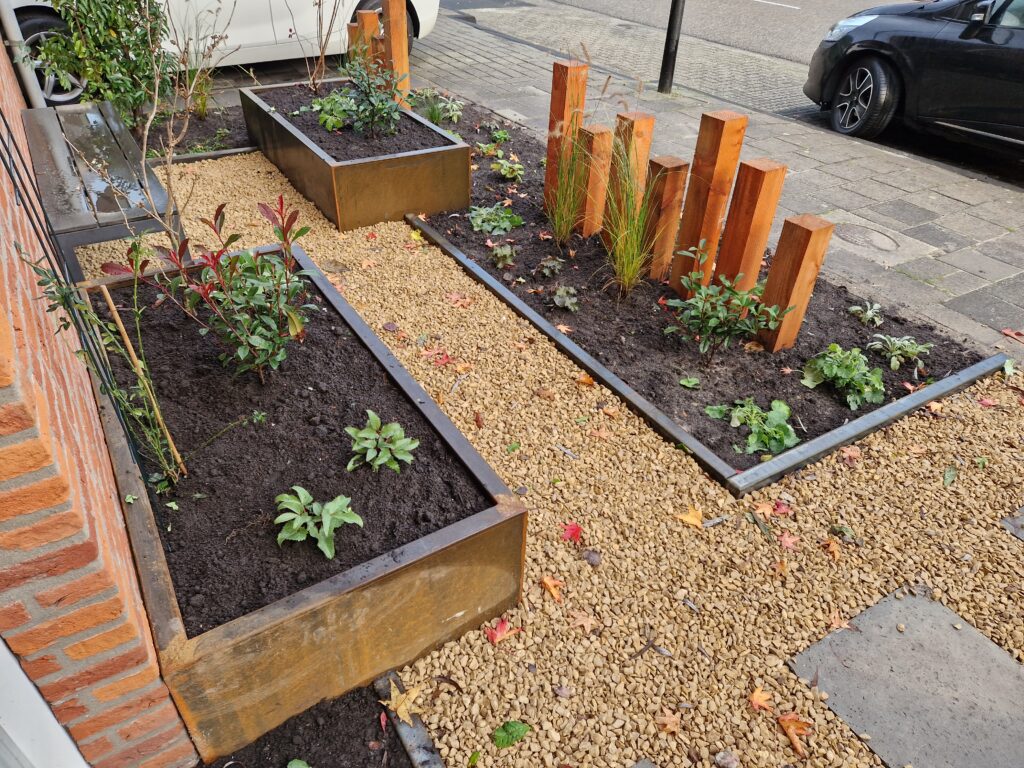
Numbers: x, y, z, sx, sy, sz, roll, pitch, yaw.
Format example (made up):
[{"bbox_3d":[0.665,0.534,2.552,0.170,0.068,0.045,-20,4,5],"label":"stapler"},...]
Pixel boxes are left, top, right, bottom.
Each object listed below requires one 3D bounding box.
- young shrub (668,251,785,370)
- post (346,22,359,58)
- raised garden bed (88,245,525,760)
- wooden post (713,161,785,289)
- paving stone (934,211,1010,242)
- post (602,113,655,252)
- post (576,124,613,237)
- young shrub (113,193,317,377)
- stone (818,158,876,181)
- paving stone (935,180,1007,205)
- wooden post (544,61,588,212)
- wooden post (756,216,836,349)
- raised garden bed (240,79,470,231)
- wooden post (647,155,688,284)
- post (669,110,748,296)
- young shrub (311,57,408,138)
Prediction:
[{"bbox_3d":[0.790,-0.270,2.503,0.440,0.455,0.400,12,37,13],"label":"young shrub"},{"bbox_3d":[-1.284,-2.741,5.764,0.120,0.514,0.120,-18,40,-26],"label":"post"},{"bbox_3d":[-0.727,0.108,2.007,0.757,0.323,1.645,-19,41,-26],"label":"raised garden bed"},{"bbox_3d":[0.944,-0.573,2.769,0.117,0.644,0.117,-17,40,-25],"label":"wooden post"},{"bbox_3d":[2.602,-0.871,3.869,0.320,0.050,0.300,-18,40,-26],"label":"paving stone"},{"bbox_3d":[0.560,-0.976,3.284,0.120,0.605,0.120,-18,40,-26],"label":"post"},{"bbox_3d":[0.404,-1.020,3.454,0.117,0.529,0.117,-17,40,-25],"label":"post"},{"bbox_3d":[-0.828,-0.259,1.888,0.530,0.480,0.460,-14,38,-21],"label":"young shrub"},{"bbox_3d":[2.268,-1.414,4.597,0.300,0.050,0.300,-19,41,-26],"label":"stone"},{"bbox_3d":[2.859,-1.181,4.309,0.300,0.050,0.300,-19,41,-26],"label":"paving stone"},{"bbox_3d":[0.280,-1.265,3.555,0.120,0.747,0.120,-18,40,-26],"label":"wooden post"},{"bbox_3d":[1.076,-0.381,2.625,0.117,0.511,0.117,-17,40,-25],"label":"wooden post"},{"bbox_3d":[-0.989,-1.433,4.061,0.742,0.337,1.727,-18,40,-27],"label":"raised garden bed"},{"bbox_3d":[0.684,-0.750,3.104,0.117,0.520,0.117,-17,40,-25],"label":"wooden post"},{"bbox_3d":[0.808,-0.729,2.826,0.120,0.744,0.120,-16,39,-24],"label":"post"},{"bbox_3d":[-0.848,-1.593,3.806,0.510,0.400,0.420,-5,36,-10],"label":"young shrub"}]

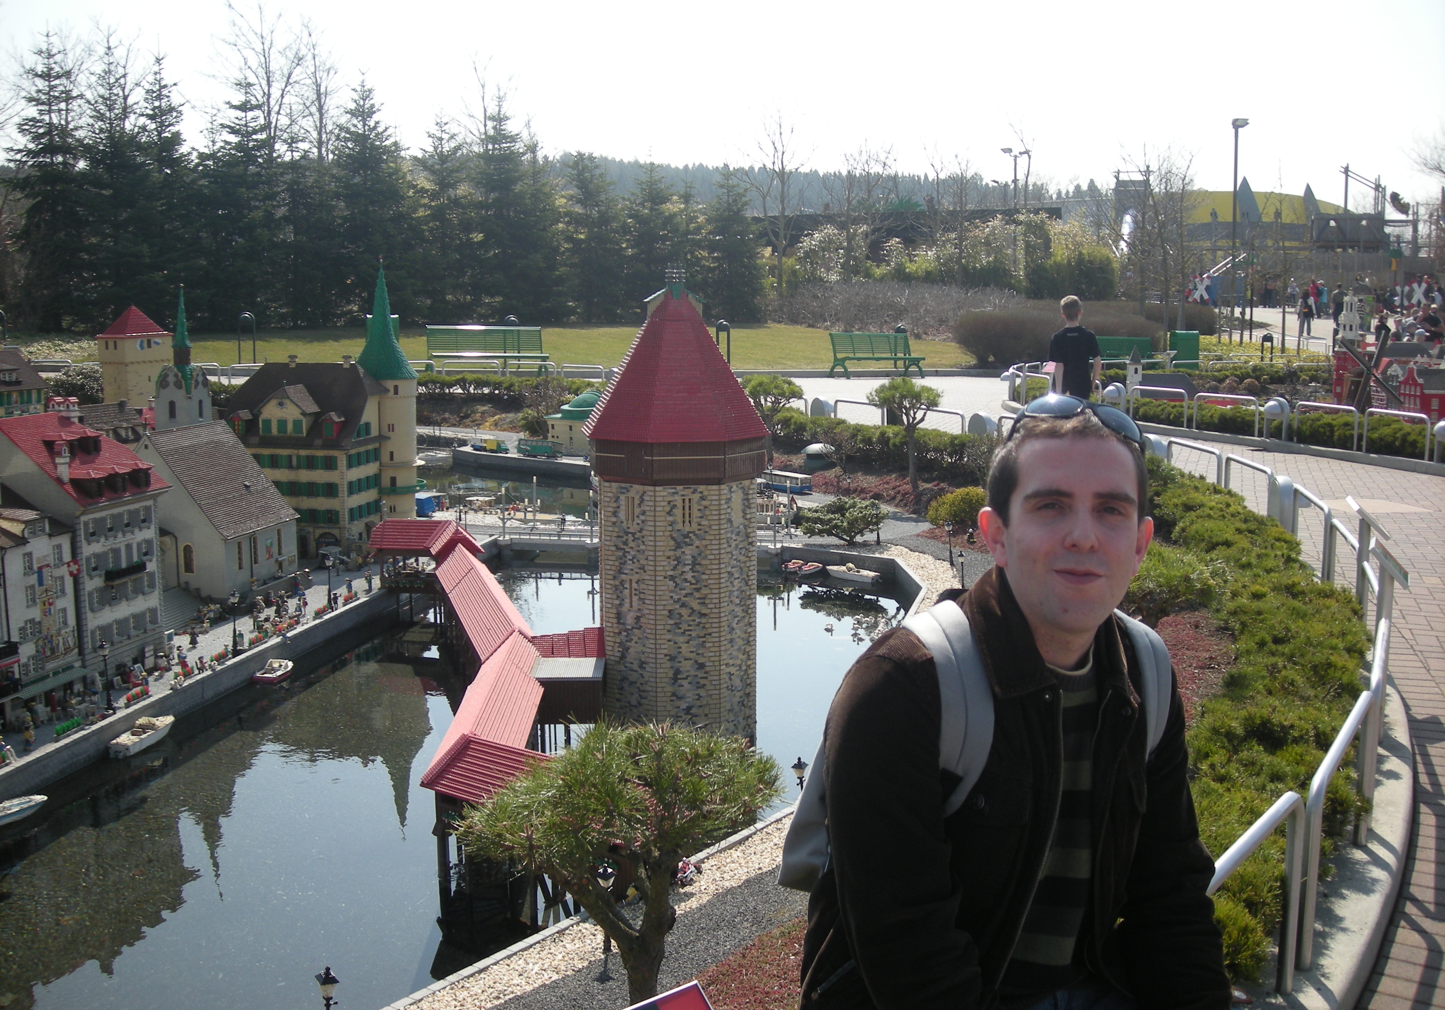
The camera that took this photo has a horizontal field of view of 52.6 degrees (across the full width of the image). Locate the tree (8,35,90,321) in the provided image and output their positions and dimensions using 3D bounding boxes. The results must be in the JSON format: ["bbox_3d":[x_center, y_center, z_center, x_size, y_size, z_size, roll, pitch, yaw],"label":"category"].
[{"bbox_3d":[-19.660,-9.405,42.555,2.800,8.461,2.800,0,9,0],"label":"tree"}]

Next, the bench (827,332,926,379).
[{"bbox_3d":[3.037,-2.907,28.568,1.850,0.860,0.660,-5,10,-30],"label":"bench"}]

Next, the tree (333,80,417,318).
[{"bbox_3d":[-10.457,-9.109,44.124,2.700,7.221,2.700,0,9,0],"label":"tree"}]

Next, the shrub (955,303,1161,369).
[{"bbox_3d":[6.001,-3.057,26.041,3.600,1.020,2.300,0,9,0],"label":"shrub"}]

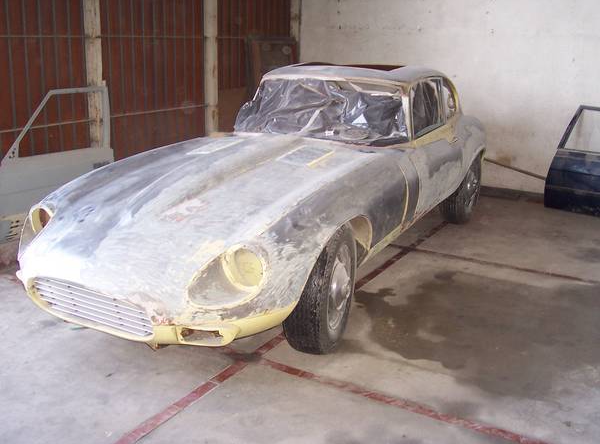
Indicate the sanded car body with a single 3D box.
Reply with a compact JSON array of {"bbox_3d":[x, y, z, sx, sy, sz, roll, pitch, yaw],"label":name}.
[{"bbox_3d":[0.178,-0.461,4.474,1.660,1.195,4.600,9,17,26],"label":"sanded car body"}]

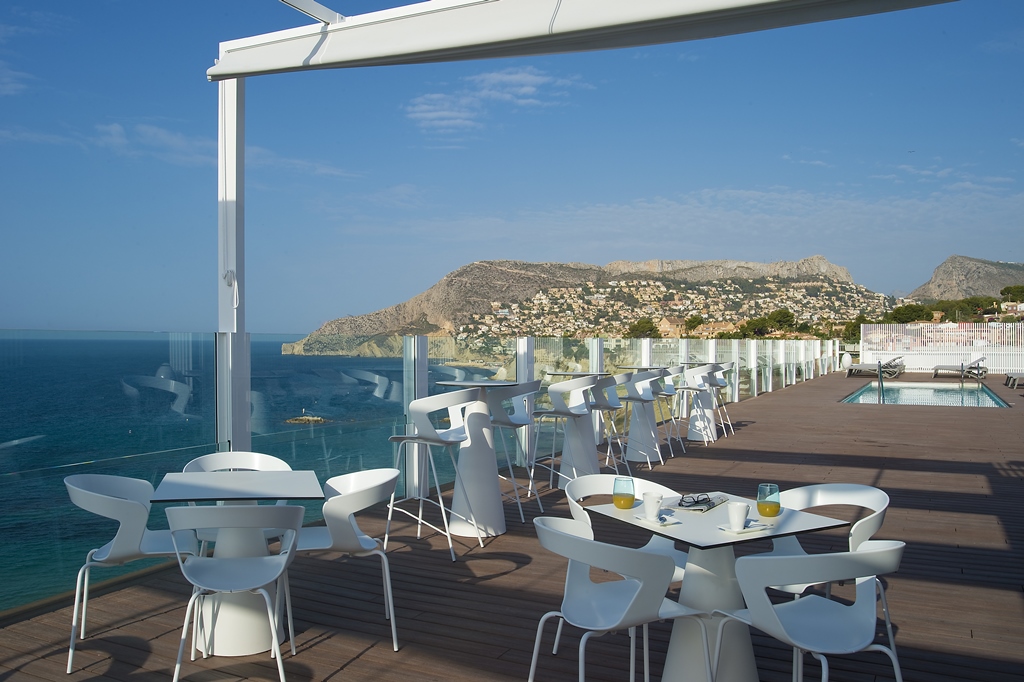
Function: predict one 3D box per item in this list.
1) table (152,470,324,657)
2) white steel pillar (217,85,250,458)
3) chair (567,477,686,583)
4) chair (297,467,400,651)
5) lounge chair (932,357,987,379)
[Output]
[{"bbox_3d":[-1.251,1.034,3.938,0.700,0.737,0.700,0,0,-15],"label":"table"},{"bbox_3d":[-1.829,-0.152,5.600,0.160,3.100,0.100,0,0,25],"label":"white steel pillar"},{"bbox_3d":[0.510,1.010,3.704,0.550,0.780,0.590,0,0,-31],"label":"chair"},{"bbox_3d":[-0.823,1.015,4.038,0.570,0.780,0.560,0,0,-12],"label":"chair"},{"bbox_3d":[17.227,1.039,32.850,1.880,0.800,0.680,0,0,24],"label":"lounge chair"}]

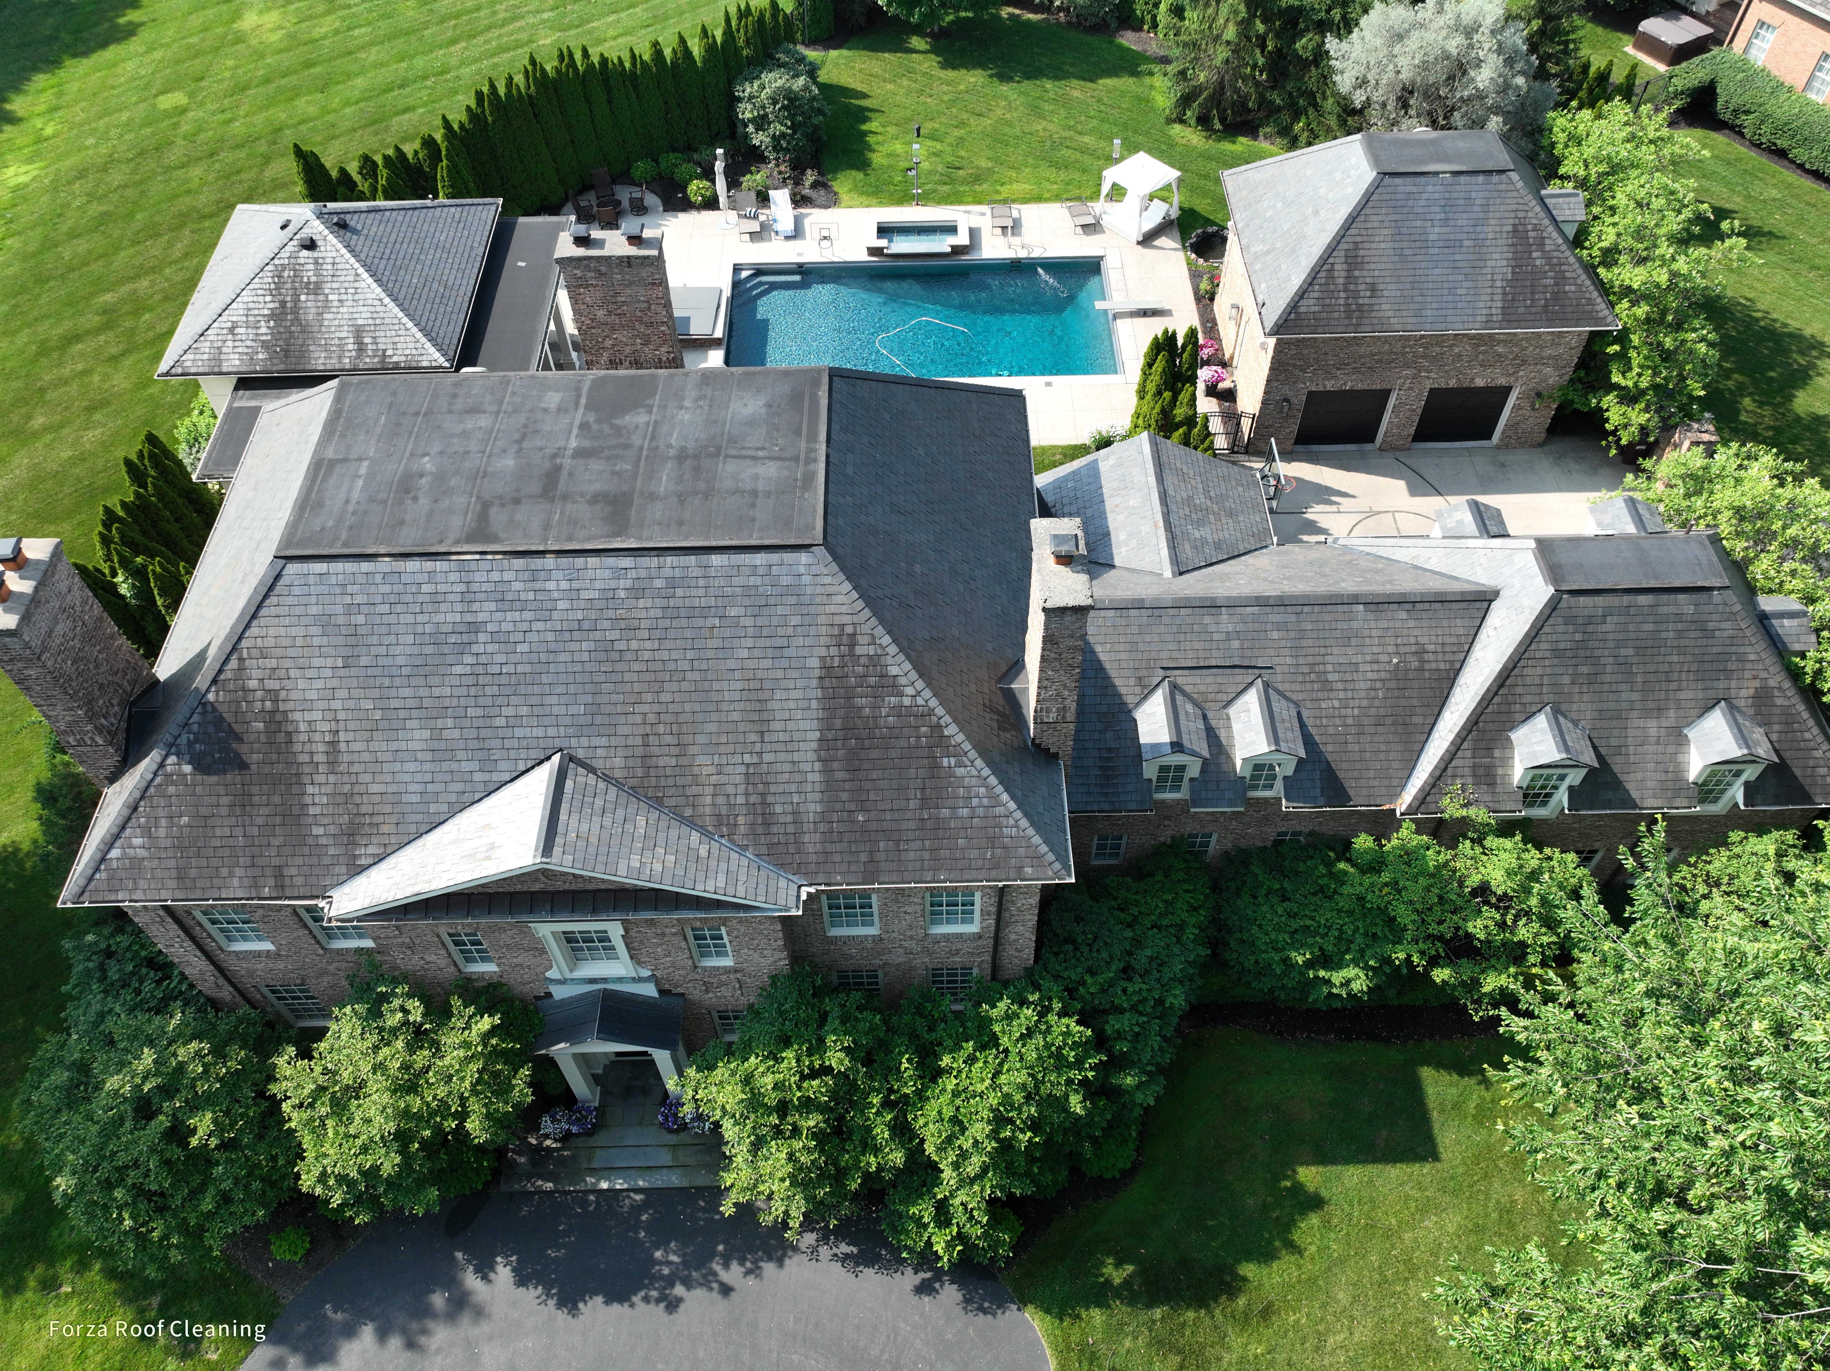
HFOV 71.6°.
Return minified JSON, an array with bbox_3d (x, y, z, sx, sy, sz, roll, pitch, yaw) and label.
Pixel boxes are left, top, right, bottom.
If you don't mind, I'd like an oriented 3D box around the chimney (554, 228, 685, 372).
[{"bbox_3d":[-6.110,-7.654,26.480,2.030,4.300,0.930,-1,51,-1],"label":"chimney"}]

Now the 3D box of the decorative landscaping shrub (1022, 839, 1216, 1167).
[{"bbox_3d":[4.043,6.351,25.361,3.600,3.400,6.600,-1,51,-1],"label":"decorative landscaping shrub"}]

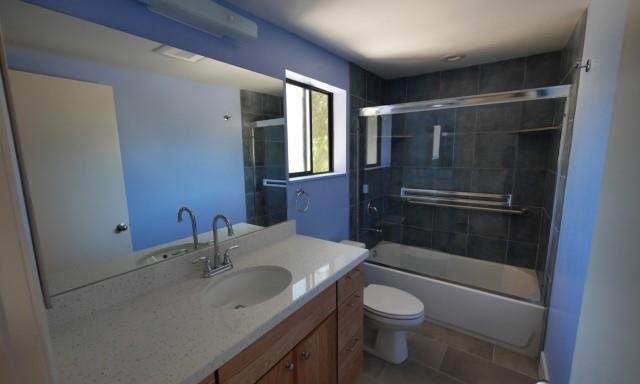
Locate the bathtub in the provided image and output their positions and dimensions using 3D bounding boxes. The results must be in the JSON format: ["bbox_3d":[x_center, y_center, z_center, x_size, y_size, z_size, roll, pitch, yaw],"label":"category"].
[{"bbox_3d":[1.228,0.935,2.633,1.518,0.394,0.712,5,11,35],"label":"bathtub"}]

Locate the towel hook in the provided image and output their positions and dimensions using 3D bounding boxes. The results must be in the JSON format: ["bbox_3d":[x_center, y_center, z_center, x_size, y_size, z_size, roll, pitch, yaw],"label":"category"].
[{"bbox_3d":[-0.144,0.070,1.872,0.060,0.173,0.149,5,11,35],"label":"towel hook"}]

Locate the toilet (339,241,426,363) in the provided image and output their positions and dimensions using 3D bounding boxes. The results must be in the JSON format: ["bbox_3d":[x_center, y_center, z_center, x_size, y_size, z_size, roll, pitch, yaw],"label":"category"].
[{"bbox_3d":[0.436,0.876,2.128,0.792,0.709,0.412,5,11,35],"label":"toilet"}]

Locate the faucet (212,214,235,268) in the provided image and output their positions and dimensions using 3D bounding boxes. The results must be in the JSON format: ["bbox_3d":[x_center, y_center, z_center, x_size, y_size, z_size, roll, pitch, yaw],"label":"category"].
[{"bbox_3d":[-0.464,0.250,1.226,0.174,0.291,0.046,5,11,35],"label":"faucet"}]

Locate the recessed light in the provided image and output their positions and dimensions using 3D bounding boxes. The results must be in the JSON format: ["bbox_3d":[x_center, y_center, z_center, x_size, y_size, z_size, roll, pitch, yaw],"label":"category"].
[{"bbox_3d":[1.159,-1.166,2.272,0.196,0.030,0.196,5,11,35],"label":"recessed light"}]

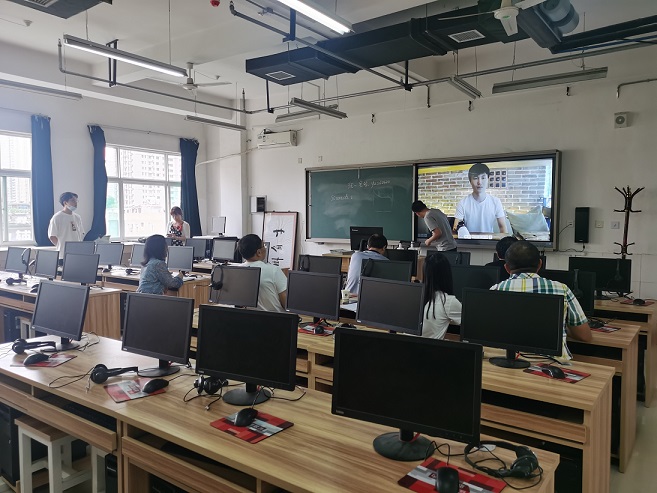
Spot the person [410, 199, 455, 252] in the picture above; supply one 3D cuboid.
[{"bbox_3d":[1.391,0.233,6.829,0.700,1.680,0.500,1,4,24],"label":"person"}]

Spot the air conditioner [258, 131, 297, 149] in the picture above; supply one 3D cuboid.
[{"bbox_3d":[-0.926,-1.919,9.282,0.800,0.275,0.200,2,4,37],"label":"air conditioner"}]

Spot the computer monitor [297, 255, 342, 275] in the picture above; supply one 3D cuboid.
[{"bbox_3d":[-0.080,0.272,4.659,0.483,0.360,0.190,2,4,36],"label":"computer monitor"}]

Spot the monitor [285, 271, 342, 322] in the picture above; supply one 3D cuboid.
[{"bbox_3d":[-0.098,0.349,3.420,0.483,0.360,0.190,3,5,42],"label":"monitor"}]

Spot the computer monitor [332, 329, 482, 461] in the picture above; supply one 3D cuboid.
[{"bbox_3d":[0.234,0.449,1.585,0.477,0.352,0.190,2,4,30],"label":"computer monitor"}]

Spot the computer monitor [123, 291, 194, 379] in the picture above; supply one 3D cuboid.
[{"bbox_3d":[-0.811,0.413,2.432,0.483,0.360,0.190,2,4,32],"label":"computer monitor"}]

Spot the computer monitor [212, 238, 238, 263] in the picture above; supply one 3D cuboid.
[{"bbox_3d":[-1.570,0.105,7.791,0.477,0.352,0.190,2,4,35],"label":"computer monitor"}]

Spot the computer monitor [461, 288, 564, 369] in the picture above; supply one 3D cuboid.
[{"bbox_3d":[0.902,0.400,2.540,0.483,0.360,0.190,2,4,34],"label":"computer monitor"}]

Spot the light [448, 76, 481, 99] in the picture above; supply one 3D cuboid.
[{"bbox_3d":[1.673,-1.905,6.176,0.170,0.085,1.200,2,4,32],"label":"light"}]

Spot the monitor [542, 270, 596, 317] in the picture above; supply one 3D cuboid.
[{"bbox_3d":[1.544,0.339,3.470,0.475,0.345,0.195,2,4,32],"label":"monitor"}]

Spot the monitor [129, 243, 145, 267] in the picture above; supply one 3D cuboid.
[{"bbox_3d":[-2.397,0.159,6.623,0.483,0.360,0.190,2,4,27],"label":"monitor"}]

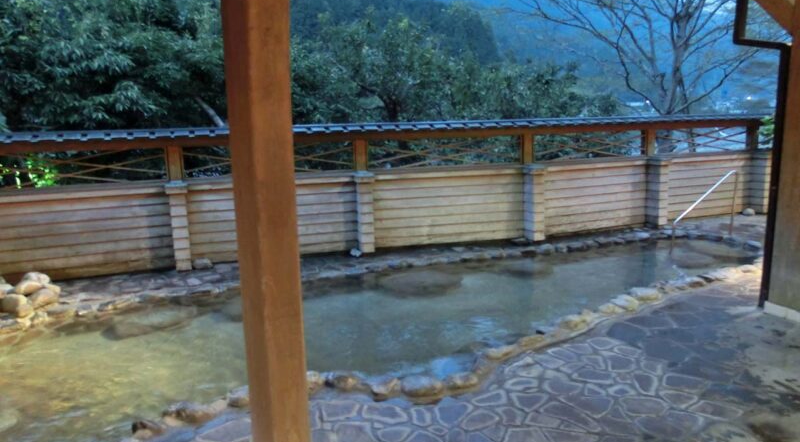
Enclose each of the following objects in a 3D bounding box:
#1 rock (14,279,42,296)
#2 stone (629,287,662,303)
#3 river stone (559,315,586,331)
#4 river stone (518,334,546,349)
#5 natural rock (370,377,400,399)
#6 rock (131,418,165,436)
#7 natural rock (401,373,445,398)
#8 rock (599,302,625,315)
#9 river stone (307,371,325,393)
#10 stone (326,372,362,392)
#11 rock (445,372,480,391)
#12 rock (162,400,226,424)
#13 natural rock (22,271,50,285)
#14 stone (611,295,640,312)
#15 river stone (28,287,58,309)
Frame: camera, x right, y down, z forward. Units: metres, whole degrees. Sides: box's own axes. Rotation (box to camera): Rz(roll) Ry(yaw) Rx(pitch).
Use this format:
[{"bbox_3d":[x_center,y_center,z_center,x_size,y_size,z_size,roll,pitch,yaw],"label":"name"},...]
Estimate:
[{"bbox_3d":[-3.150,0.569,4.711,0.200,0.120,0.150,-4,10,-15],"label":"rock"},{"bbox_3d":[2.051,0.621,4.635,0.288,0.102,0.187,-6,11,-24],"label":"stone"},{"bbox_3d":[1.264,0.748,4.054,0.210,0.085,0.158,-7,11,-29],"label":"river stone"},{"bbox_3d":[0.892,0.818,3.747,0.200,0.070,0.140,-7,11,-29],"label":"river stone"},{"bbox_3d":[-0.081,0.934,3.079,0.166,0.111,0.132,-2,10,-5],"label":"natural rock"},{"bbox_3d":[-1.259,1.034,2.779,0.164,0.070,0.098,-4,10,-18],"label":"rock"},{"bbox_3d":[0.126,0.891,2.965,0.225,0.101,0.157,-2,10,-6],"label":"natural rock"},{"bbox_3d":[1.669,0.693,4.358,0.217,0.073,0.162,-7,11,-29],"label":"rock"},{"bbox_3d":[-0.500,0.925,3.170,0.134,0.117,0.114,-2,10,-5],"label":"river stone"},{"bbox_3d":[-0.302,0.882,3.027,0.196,0.097,0.137,-3,10,-12],"label":"stone"},{"bbox_3d":[0.358,0.921,3.155,0.197,0.093,0.128,-3,10,-12],"label":"rock"},{"bbox_3d":[-1.035,0.975,2.792,0.294,0.090,0.147,-6,11,-24],"label":"rock"},{"bbox_3d":[-3.188,0.515,4.868,0.202,0.125,0.152,-2,10,-5],"label":"natural rock"},{"bbox_3d":[1.676,0.623,4.144,0.219,0.119,0.164,-7,11,-29],"label":"stone"},{"bbox_3d":[-2.908,0.636,4.540,0.193,0.173,0.145,-5,10,-19],"label":"river stone"}]

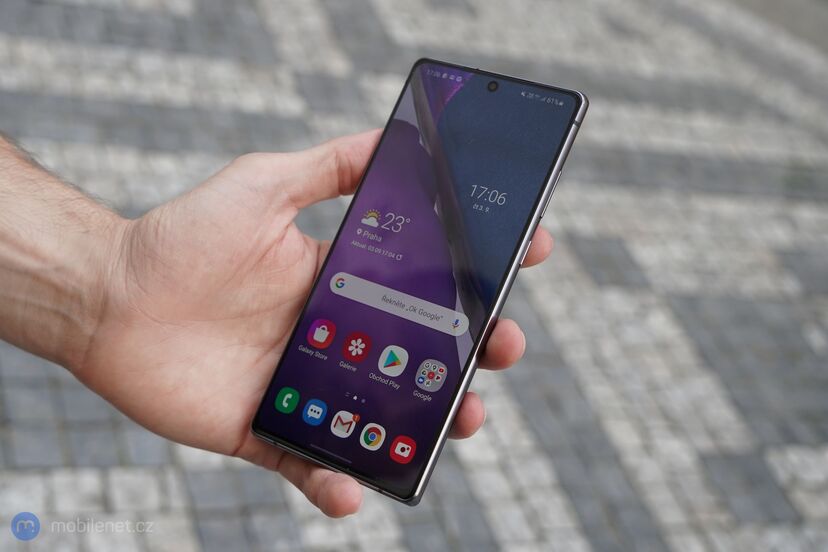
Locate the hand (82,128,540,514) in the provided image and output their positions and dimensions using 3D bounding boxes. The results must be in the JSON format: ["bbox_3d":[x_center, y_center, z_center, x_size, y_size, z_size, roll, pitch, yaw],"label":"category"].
[{"bbox_3d":[-0.044,0.013,0.379,0.192,0.072,0.140,3,74,18],"label":"hand"}]

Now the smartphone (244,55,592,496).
[{"bbox_3d":[0.002,-0.004,0.363,0.075,0.009,0.162,19,80,28],"label":"smartphone"}]

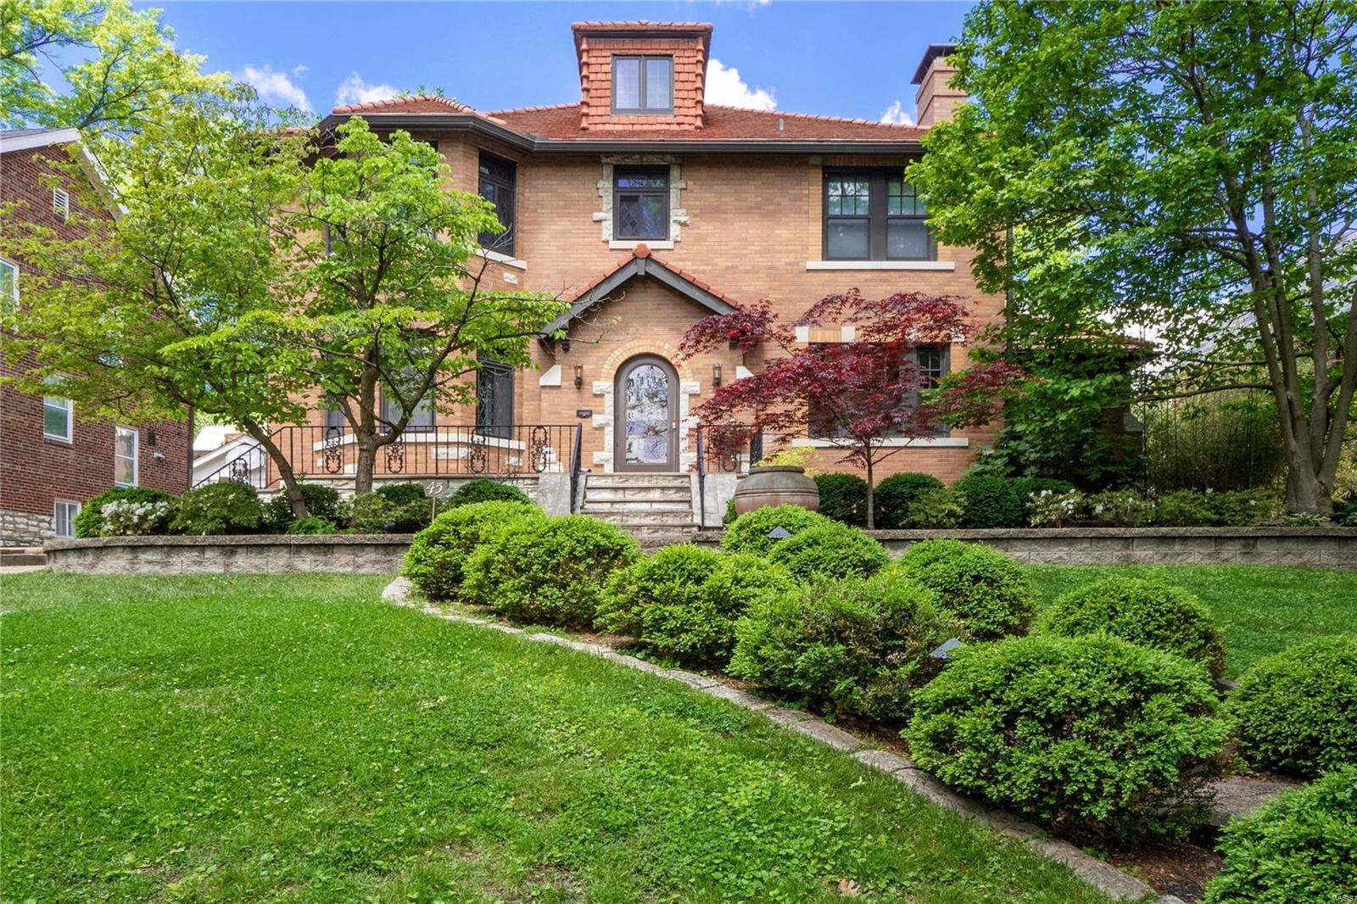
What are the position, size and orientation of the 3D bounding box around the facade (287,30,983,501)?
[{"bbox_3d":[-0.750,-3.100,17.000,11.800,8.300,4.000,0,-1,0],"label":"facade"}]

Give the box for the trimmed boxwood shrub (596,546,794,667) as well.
[{"bbox_3d":[0.121,1.093,7.191,1.428,0.808,1.280,0,-4,0],"label":"trimmed boxwood shrub"}]

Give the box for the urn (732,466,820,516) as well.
[{"bbox_3d":[1.151,0.553,11.500,0.990,0.759,0.990,0,-1,0],"label":"urn"}]

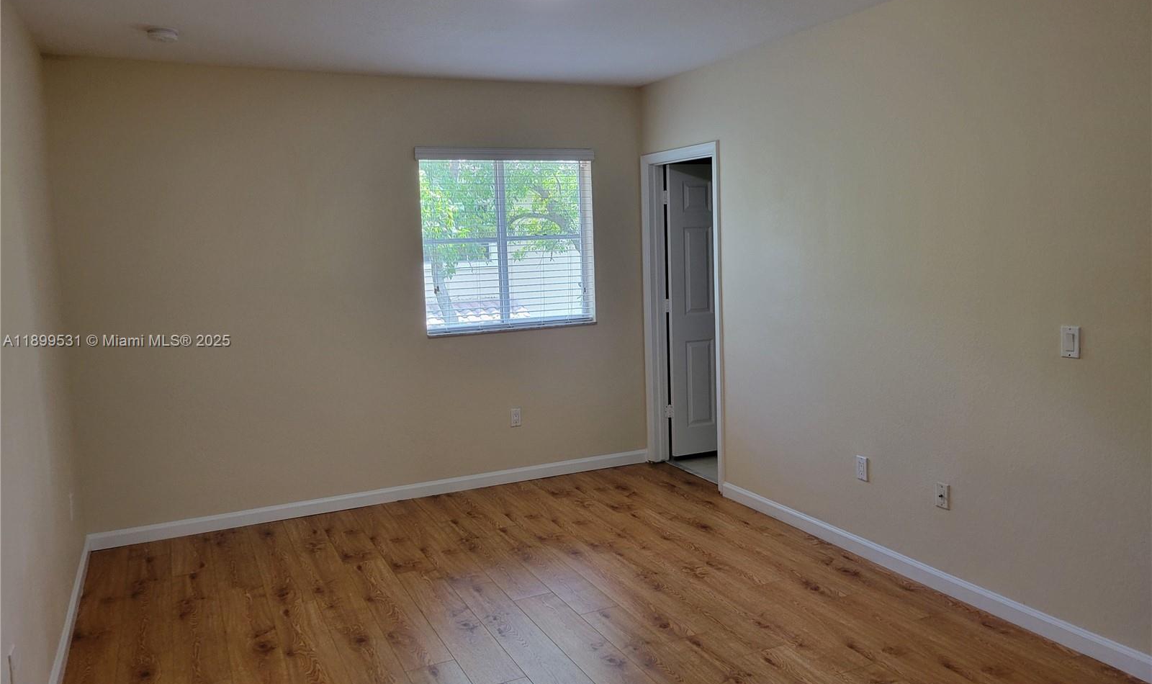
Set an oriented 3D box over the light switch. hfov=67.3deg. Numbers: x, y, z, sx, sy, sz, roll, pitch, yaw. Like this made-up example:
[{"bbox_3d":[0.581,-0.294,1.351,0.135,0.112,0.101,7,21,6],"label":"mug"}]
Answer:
[{"bbox_3d":[1.776,0.003,3.113,0.010,0.112,0.071,-5,7,-25],"label":"light switch"}]

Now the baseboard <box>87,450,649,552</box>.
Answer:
[{"bbox_3d":[-1.035,0.922,5.270,3.392,0.091,0.015,-5,7,-25],"label":"baseboard"}]

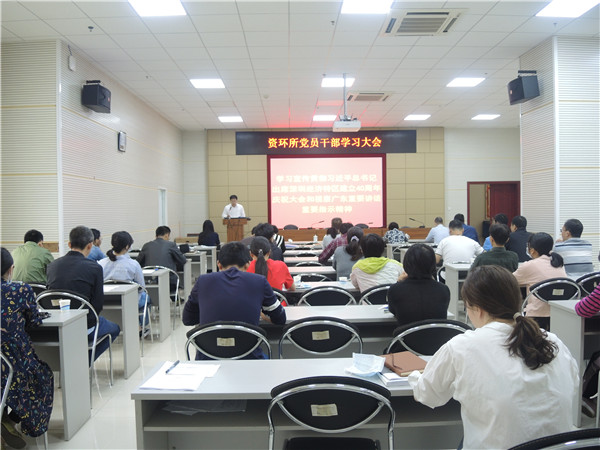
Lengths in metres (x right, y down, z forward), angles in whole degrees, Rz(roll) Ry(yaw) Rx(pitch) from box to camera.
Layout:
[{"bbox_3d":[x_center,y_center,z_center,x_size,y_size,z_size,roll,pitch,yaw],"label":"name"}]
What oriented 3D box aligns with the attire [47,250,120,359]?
[{"bbox_3d":[-1.699,0.685,3.898,0.510,1.020,0.680,0,2,7],"label":"attire"}]

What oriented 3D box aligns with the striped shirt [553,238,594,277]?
[{"bbox_3d":[2.914,0.439,5.192,0.460,0.610,0.360,-1,2,-19],"label":"striped shirt"}]

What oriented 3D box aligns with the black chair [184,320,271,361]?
[{"bbox_3d":[-0.376,0.927,2.739,0.460,0.860,0.520,-1,2,-1],"label":"black chair"}]

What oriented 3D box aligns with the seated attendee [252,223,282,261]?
[{"bbox_3d":[-0.406,0.601,6.340,0.480,1.250,0.700,-1,2,2],"label":"seated attendee"}]

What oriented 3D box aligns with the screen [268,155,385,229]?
[{"bbox_3d":[0.768,-0.900,13.646,3.280,2.120,0.080,-1,2,-1],"label":"screen"}]

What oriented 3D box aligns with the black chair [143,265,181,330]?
[{"bbox_3d":[-1.739,0.890,6.279,0.480,0.840,0.550,-1,2,-1],"label":"black chair"}]

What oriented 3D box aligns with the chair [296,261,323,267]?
[{"bbox_3d":[0.123,0.860,6.504,0.480,0.840,0.550,-1,2,-1],"label":"chair"}]

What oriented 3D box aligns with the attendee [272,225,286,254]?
[{"bbox_3d":[-0.425,0.623,7.867,0.470,1.240,0.700,-1,2,-1],"label":"attendee"}]

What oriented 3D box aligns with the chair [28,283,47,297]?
[{"bbox_3d":[-2.238,0.909,4.249,0.500,0.870,0.550,-1,2,-1],"label":"chair"}]

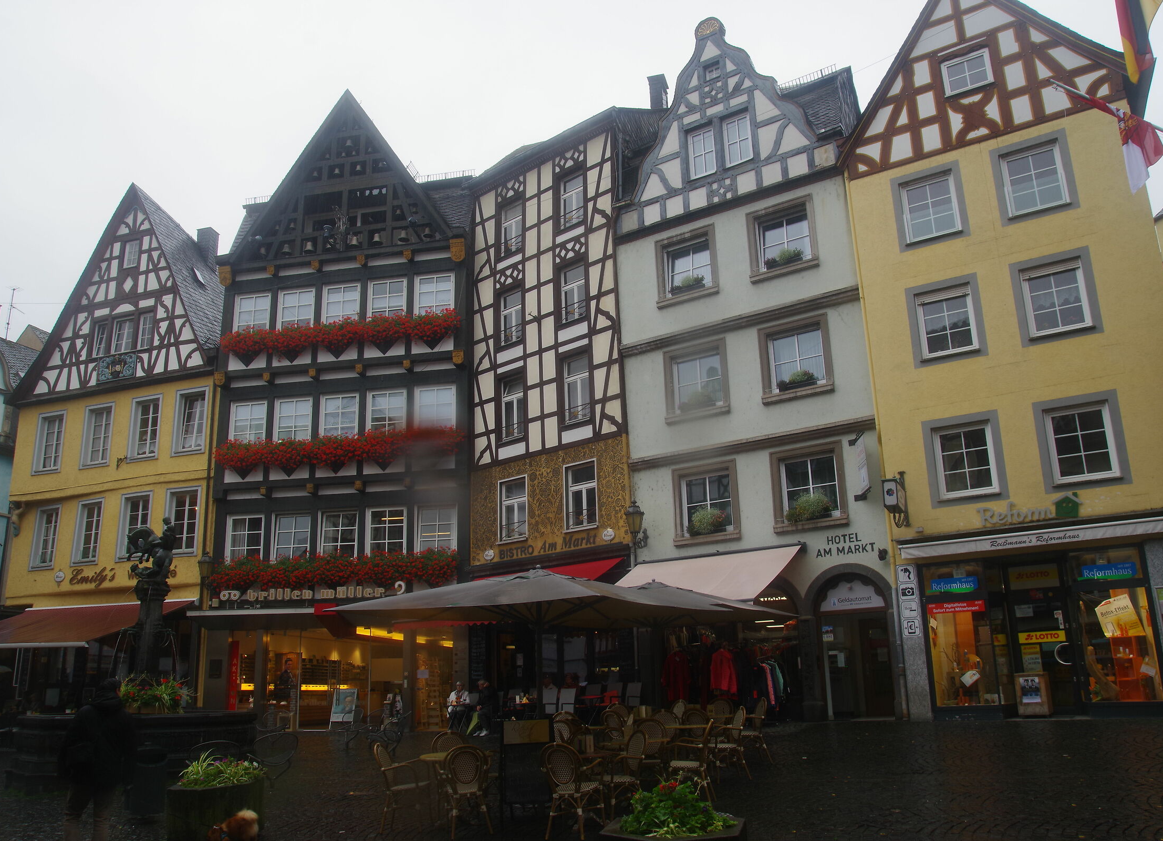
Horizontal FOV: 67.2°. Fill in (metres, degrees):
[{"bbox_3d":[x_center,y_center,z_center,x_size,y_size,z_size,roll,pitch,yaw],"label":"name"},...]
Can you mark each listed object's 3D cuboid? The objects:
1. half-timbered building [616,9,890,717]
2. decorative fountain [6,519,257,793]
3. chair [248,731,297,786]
[{"bbox_3d":[4.855,-1.419,21.537,5.731,16.550,5.500,-12,-18,34],"label":"half-timbered building"},{"bbox_3d":[-8.058,4.133,16.307,3.940,4.630,3.940,5,-16,-25],"label":"decorative fountain"},{"bbox_3d":[-4.864,5.364,13.834,0.620,0.820,0.620,-10,-17,29],"label":"chair"}]

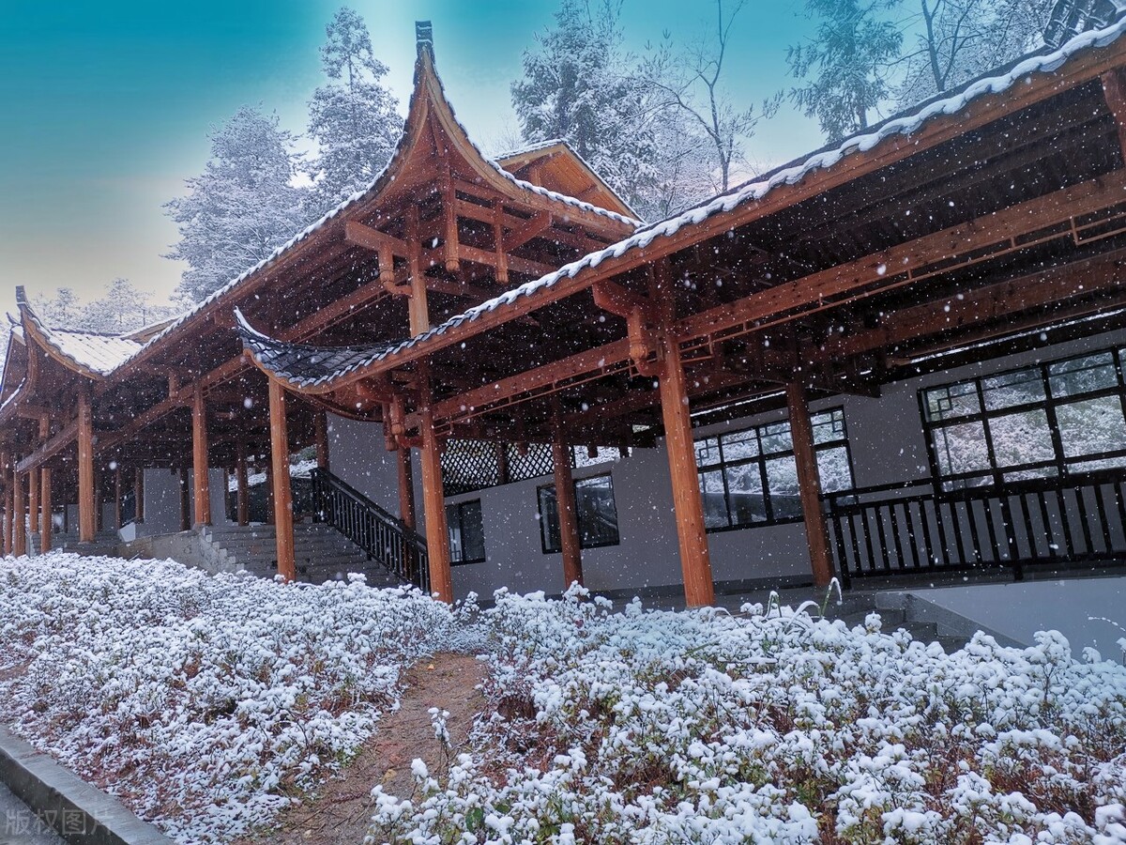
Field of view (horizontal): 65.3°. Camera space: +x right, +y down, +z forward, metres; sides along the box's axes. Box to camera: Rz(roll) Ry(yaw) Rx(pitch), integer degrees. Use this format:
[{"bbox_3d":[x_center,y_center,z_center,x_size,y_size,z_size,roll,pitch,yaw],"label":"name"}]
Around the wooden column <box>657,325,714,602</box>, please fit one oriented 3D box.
[{"bbox_3d":[1.279,0.416,9.383,0.280,3.027,0.280,4,-14,-45],"label":"wooden column"}]

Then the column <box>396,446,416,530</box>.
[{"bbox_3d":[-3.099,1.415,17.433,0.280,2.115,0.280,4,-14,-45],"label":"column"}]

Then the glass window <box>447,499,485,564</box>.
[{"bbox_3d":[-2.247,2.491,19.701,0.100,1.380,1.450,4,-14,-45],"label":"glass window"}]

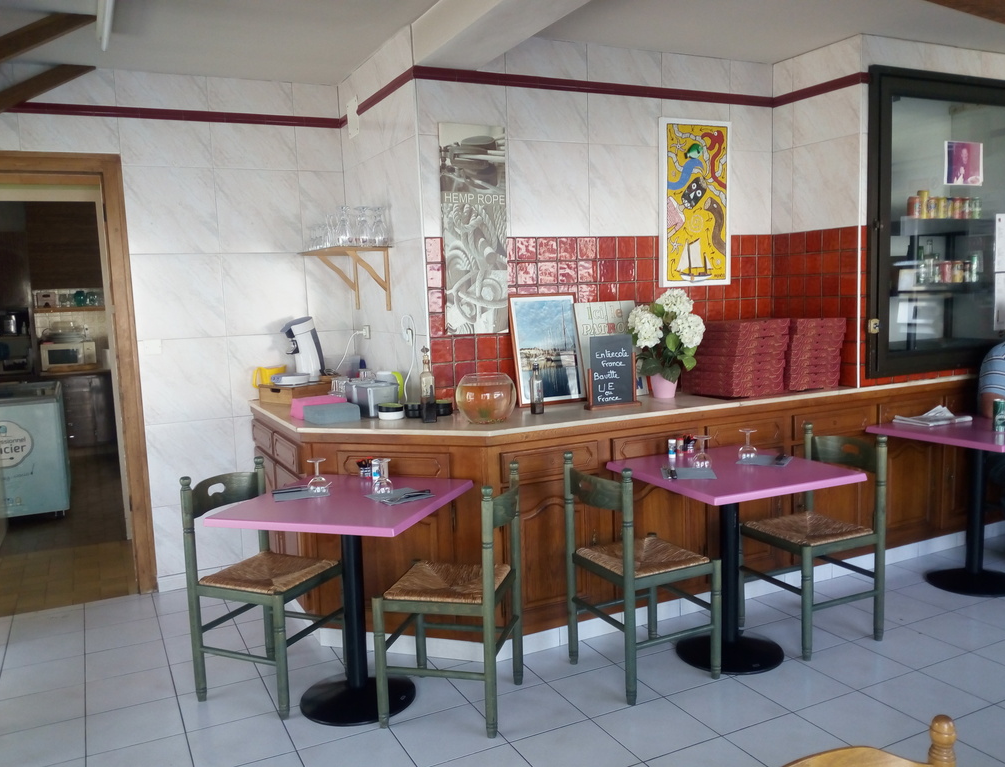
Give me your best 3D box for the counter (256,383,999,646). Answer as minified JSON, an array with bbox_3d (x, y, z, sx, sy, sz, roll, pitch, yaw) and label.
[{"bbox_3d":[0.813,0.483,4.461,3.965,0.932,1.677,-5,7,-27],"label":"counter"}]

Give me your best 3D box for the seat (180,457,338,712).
[{"bbox_3d":[-0.867,0.724,2.963,0.436,0.838,0.412,0,6,25],"label":"seat"}]

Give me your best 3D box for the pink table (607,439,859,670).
[{"bbox_3d":[0.894,0.696,3.125,0.687,0.735,0.682,-4,6,-24],"label":"pink table"}]

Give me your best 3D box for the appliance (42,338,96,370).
[{"bbox_3d":[-4.416,-0.275,8.136,0.483,0.281,0.375,-5,7,-28],"label":"appliance"}]

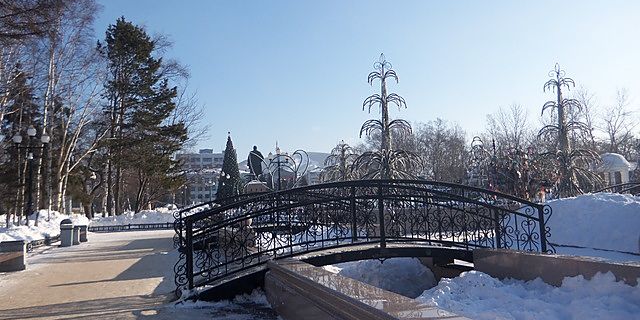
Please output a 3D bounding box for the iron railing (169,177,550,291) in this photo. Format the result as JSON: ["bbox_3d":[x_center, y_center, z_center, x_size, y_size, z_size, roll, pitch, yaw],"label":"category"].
[{"bbox_3d":[0.937,1.360,9.986,7.182,1.854,1.619,0,-5,-15],"label":"iron railing"}]

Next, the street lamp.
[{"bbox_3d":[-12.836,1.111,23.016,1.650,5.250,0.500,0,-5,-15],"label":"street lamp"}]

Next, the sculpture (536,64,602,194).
[{"bbox_3d":[12.023,-0.815,25.629,3.100,8.182,3.100,0,-5,-15],"label":"sculpture"}]

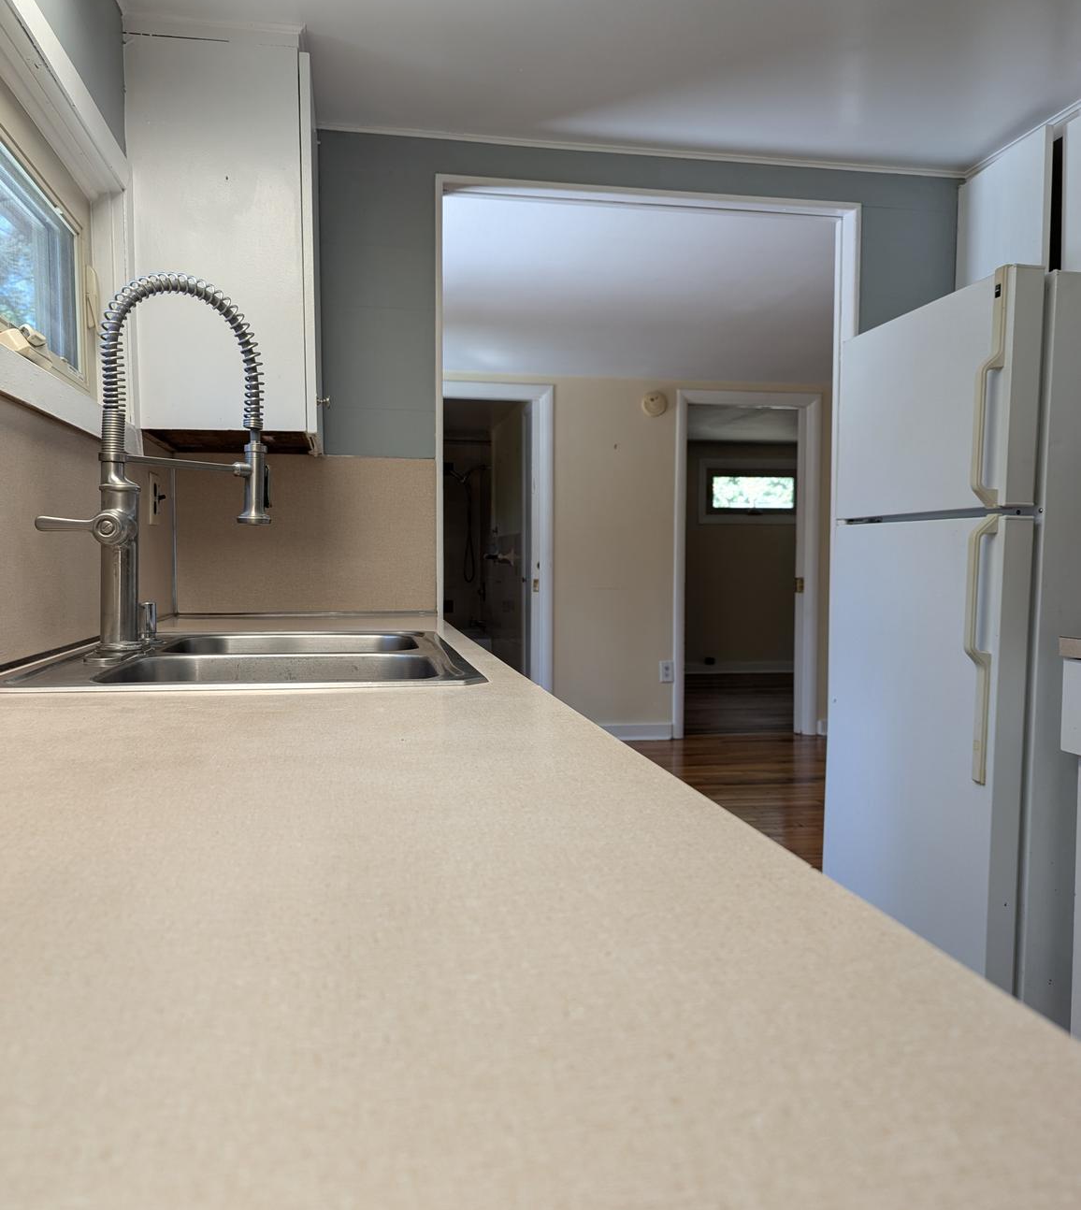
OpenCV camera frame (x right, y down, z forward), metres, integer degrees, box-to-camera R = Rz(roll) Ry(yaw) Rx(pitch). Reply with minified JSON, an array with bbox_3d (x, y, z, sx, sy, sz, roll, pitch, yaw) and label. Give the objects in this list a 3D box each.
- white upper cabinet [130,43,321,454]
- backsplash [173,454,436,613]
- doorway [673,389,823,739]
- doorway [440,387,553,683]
[{"bbox_3d":[-0.662,-0.734,2.167,0.349,0.764,0.459,0,3,-10],"label":"white upper cabinet"},{"bbox_3d":[-0.569,-0.170,2.453,0.630,0.386,0.020,0,3,-10],"label":"backsplash"},{"bbox_3d":[1.236,-0.236,6.028,0.916,2.057,0.150,0,3,-10],"label":"doorway"},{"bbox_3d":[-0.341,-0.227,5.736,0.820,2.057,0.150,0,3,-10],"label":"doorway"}]

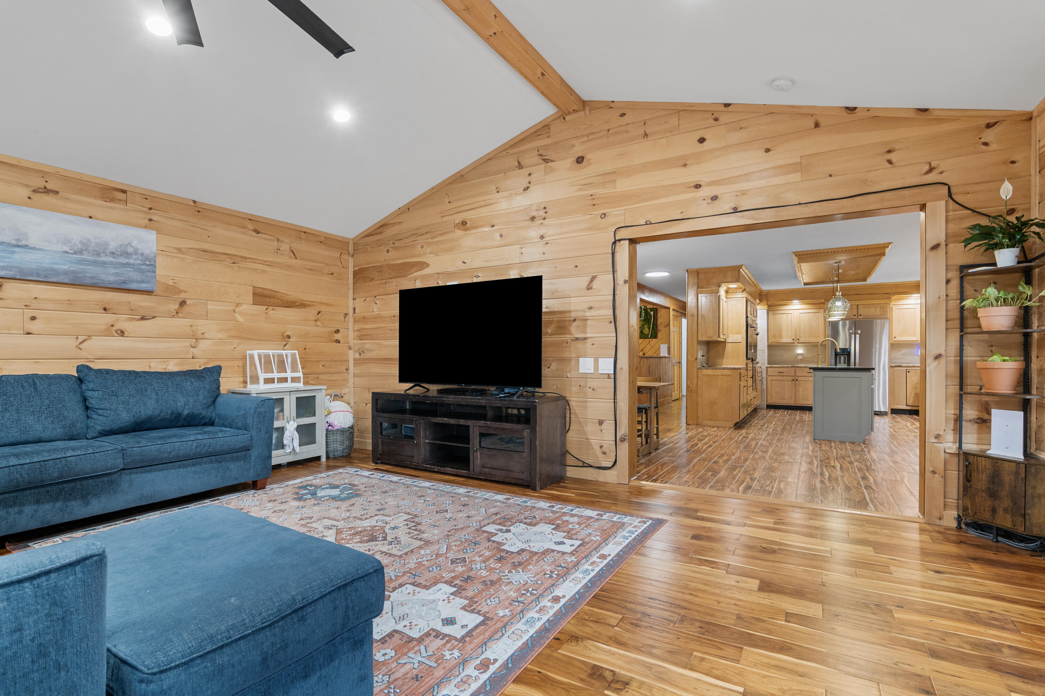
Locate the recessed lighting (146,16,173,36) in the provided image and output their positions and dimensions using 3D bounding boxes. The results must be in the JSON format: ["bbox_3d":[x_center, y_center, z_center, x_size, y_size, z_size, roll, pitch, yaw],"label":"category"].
[{"bbox_3d":[-1.958,-1.734,2.502,0.140,0.030,0.140,-20,-11,28],"label":"recessed lighting"}]

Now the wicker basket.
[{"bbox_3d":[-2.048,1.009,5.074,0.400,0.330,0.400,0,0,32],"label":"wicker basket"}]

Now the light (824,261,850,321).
[{"bbox_3d":[4.287,-0.786,6.293,0.250,0.780,0.250,-1,-1,30],"label":"light"}]

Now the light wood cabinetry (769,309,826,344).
[{"bbox_3d":[5.832,-0.439,9.903,1.049,0.730,0.330,-1,-1,30],"label":"light wood cabinetry"}]

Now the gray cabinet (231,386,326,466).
[{"bbox_3d":[-2.401,0.791,4.600,0.404,0.769,0.752,0,0,32],"label":"gray cabinet"}]

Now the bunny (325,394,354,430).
[{"bbox_3d":[-2.008,0.695,5.064,0.310,0.410,0.290,0,0,-27],"label":"bunny"}]

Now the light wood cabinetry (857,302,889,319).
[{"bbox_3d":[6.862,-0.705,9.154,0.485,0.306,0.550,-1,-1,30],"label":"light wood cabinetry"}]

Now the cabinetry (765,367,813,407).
[{"bbox_3d":[5.756,0.817,9.785,1.060,0.854,0.610,-1,-1,30],"label":"cabinetry"}]

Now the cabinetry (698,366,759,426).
[{"bbox_3d":[3.544,0.746,7.970,0.620,0.910,2.000,0,0,33],"label":"cabinetry"}]

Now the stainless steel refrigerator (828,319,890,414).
[{"bbox_3d":[6.602,0.364,9.191,0.926,1.777,0.760,-1,-1,30],"label":"stainless steel refrigerator"}]

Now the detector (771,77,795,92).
[{"bbox_3d":[1.751,-1.769,3.121,0.142,0.045,0.142,17,8,27],"label":"detector"}]

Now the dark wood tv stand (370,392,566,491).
[{"bbox_3d":[-0.569,0.782,4.375,1.870,0.720,0.485,-1,-1,31],"label":"dark wood tv stand"}]

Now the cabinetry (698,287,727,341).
[{"bbox_3d":[3.078,-0.518,7.521,0.325,0.800,0.730,0,0,33],"label":"cabinetry"}]

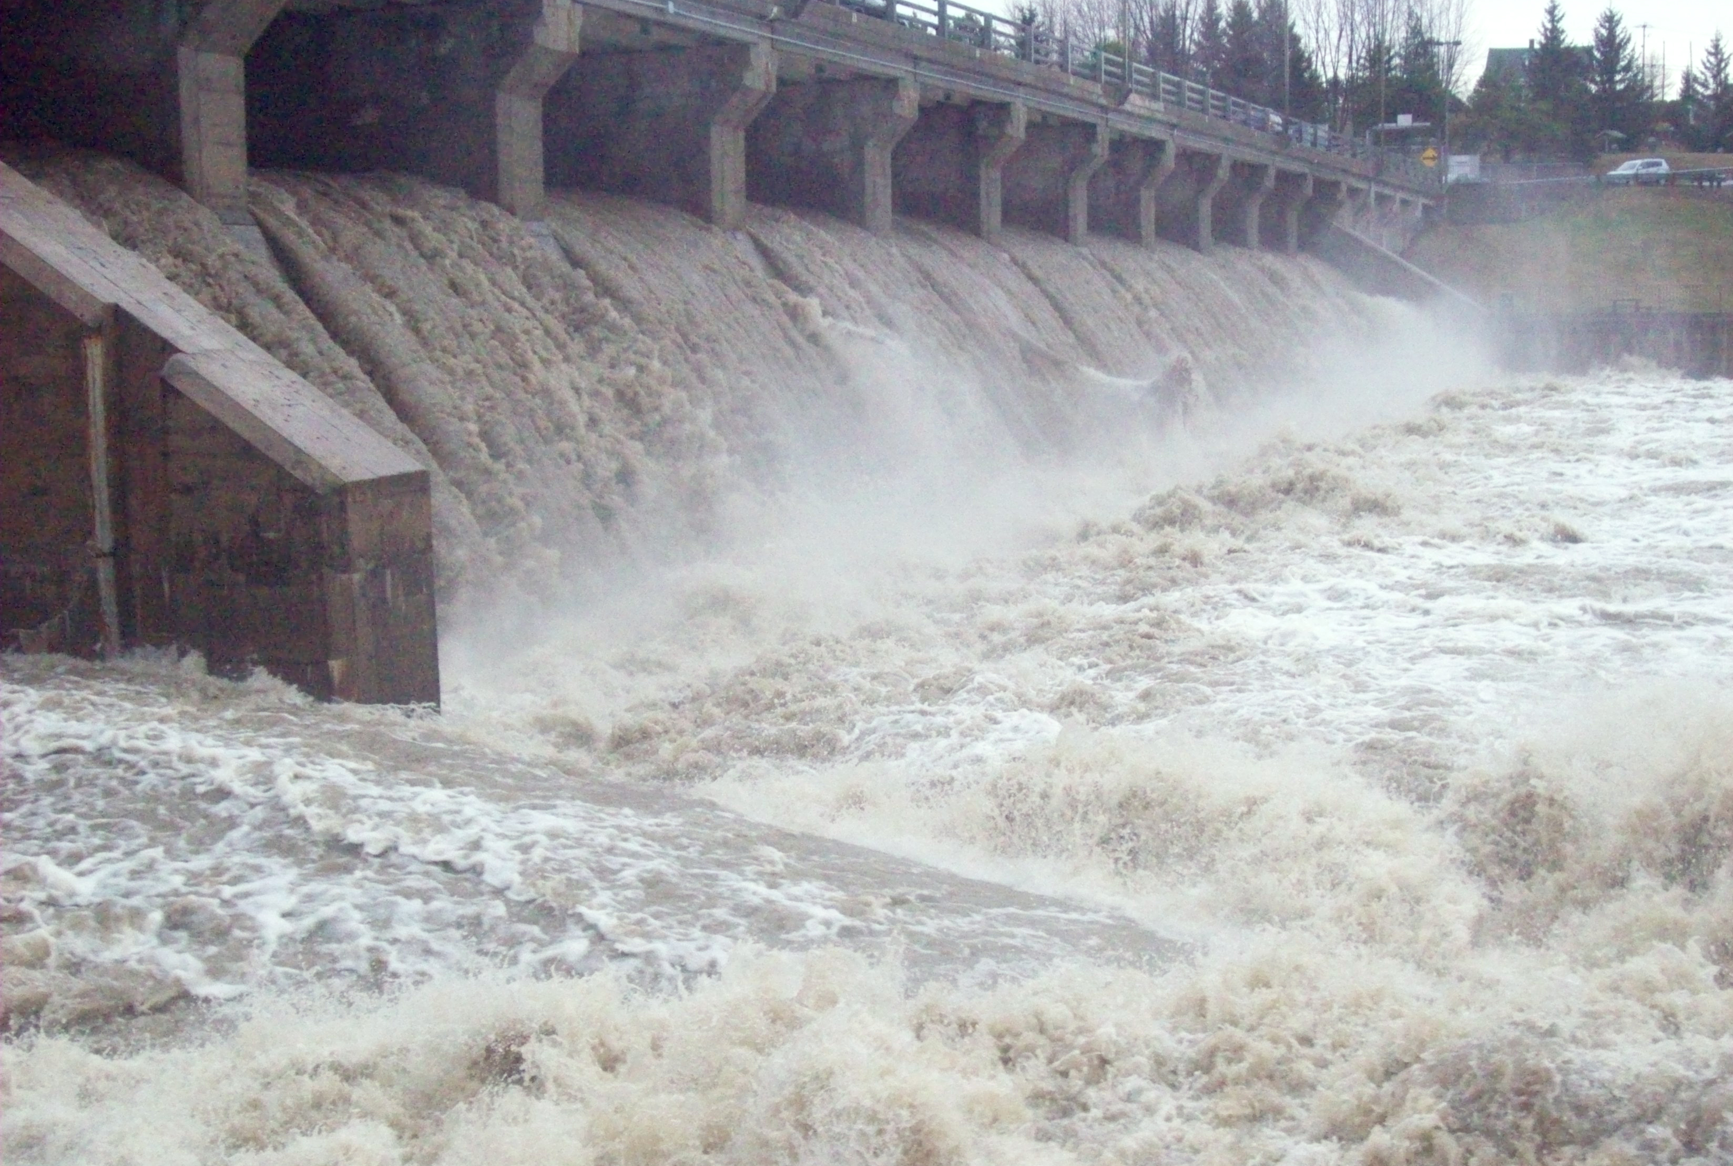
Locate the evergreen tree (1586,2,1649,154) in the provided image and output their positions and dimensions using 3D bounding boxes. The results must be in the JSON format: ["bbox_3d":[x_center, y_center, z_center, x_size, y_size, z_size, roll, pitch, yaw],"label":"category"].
[{"bbox_3d":[61.759,-41.469,185.000,5.000,11.900,5.000,2,8,18],"label":"evergreen tree"}]

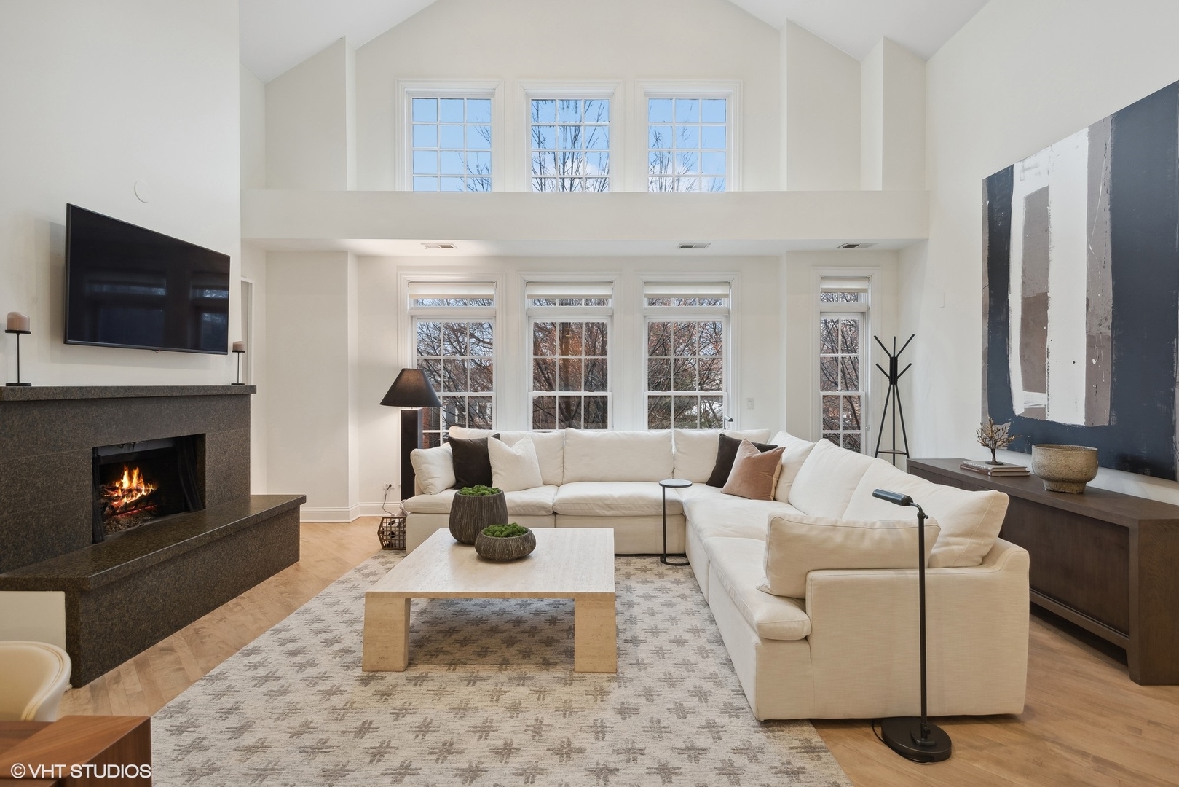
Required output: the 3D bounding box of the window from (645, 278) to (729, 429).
[{"bbox_3d":[1.012,-0.173,5.798,0.901,1.956,0.139,0,1,1],"label":"window"}]

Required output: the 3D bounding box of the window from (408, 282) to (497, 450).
[{"bbox_3d":[-1.429,-0.173,5.798,0.911,1.956,0.139,0,1,1],"label":"window"}]

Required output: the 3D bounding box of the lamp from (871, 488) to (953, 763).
[{"bbox_3d":[1.206,0.838,2.102,0.220,0.904,0.283,0,1,-24],"label":"lamp"}]

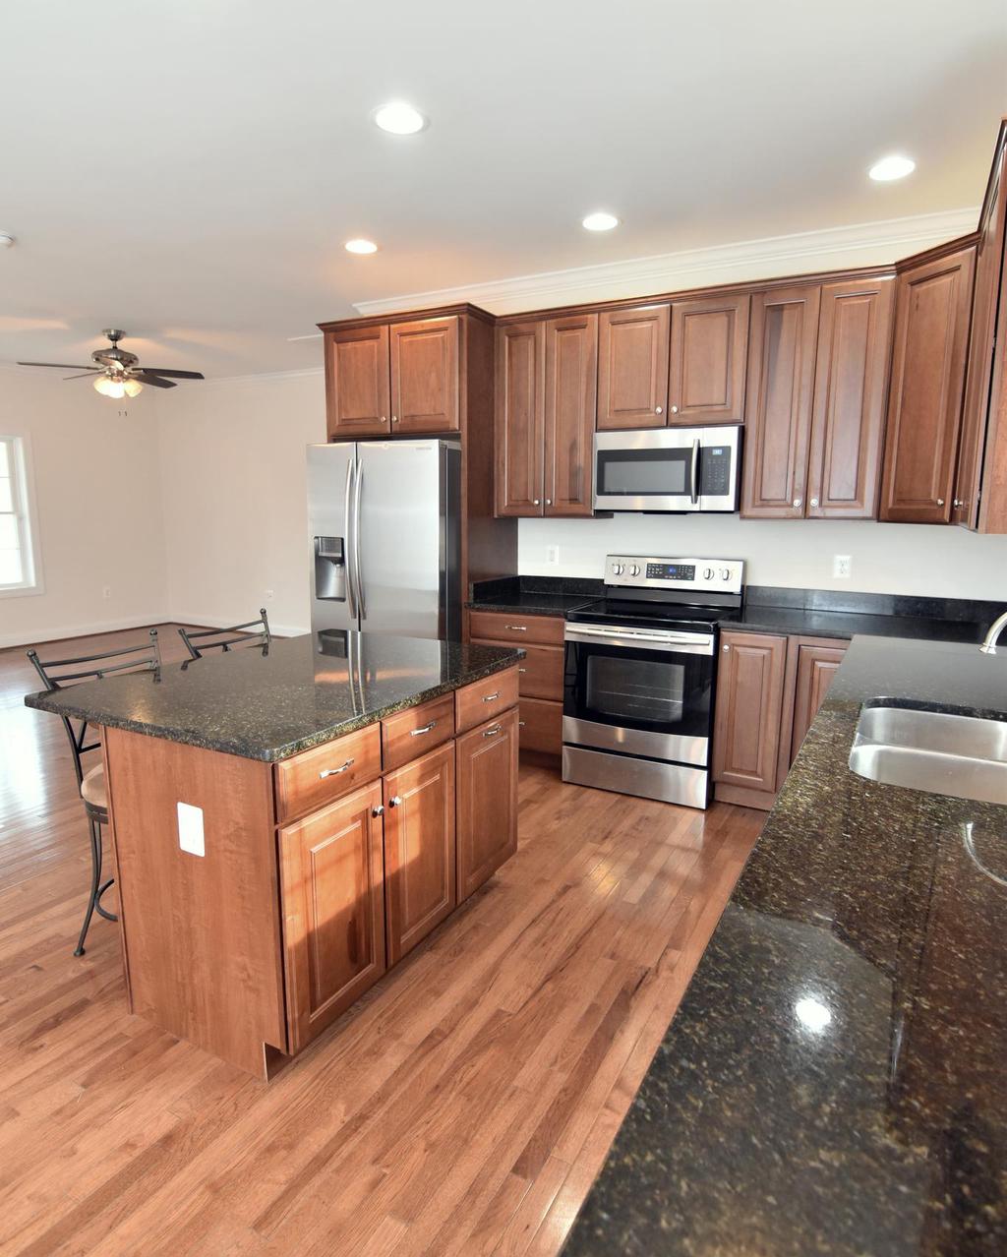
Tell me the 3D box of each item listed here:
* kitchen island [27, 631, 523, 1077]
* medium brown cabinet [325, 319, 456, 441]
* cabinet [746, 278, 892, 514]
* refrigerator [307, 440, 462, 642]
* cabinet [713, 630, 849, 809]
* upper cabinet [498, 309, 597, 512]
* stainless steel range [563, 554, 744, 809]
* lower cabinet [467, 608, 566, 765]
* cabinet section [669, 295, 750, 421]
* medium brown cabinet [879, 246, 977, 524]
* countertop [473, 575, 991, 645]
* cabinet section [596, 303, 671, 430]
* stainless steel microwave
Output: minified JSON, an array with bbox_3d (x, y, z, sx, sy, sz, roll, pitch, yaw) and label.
[{"bbox_3d":[-0.634,0.581,2.301,0.935,0.914,1.270,5,11,27],"label":"kitchen island"},{"bbox_3d":[-0.496,-1.437,4.075,0.930,0.621,0.635,5,11,26],"label":"medium brown cabinet"},{"bbox_3d":[1.522,-1.068,3.269,0.602,1.058,0.332,5,11,26],"label":"cabinet"},{"bbox_3d":[-0.571,-0.198,4.247,0.928,1.816,0.835,5,11,27],"label":"refrigerator"},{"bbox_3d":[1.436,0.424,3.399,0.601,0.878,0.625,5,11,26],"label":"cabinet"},{"bbox_3d":[0.302,-1.176,3.880,0.608,1.048,0.332,5,11,26],"label":"upper cabinet"},{"bbox_3d":[0.820,0.233,3.670,0.772,1.199,0.733,5,11,27],"label":"stainless steel range"},{"bbox_3d":[0.225,0.285,4.069,0.616,0.852,0.638,5,11,27],"label":"lower cabinet"},{"bbox_3d":[1.086,-1.336,3.461,0.377,0.604,0.330,5,11,27],"label":"cabinet section"},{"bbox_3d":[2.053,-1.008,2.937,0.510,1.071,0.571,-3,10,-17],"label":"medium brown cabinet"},{"bbox_3d":[1.114,-0.118,3.539,2.608,0.138,0.653,5,11,27],"label":"countertop"},{"bbox_3d":[0.750,-1.365,3.633,0.381,0.604,0.330,5,11,27],"label":"cabinet section"},{"bbox_3d":[0.900,-0.834,3.611,0.757,0.420,0.400,5,10,26],"label":"stainless steel microwave"}]

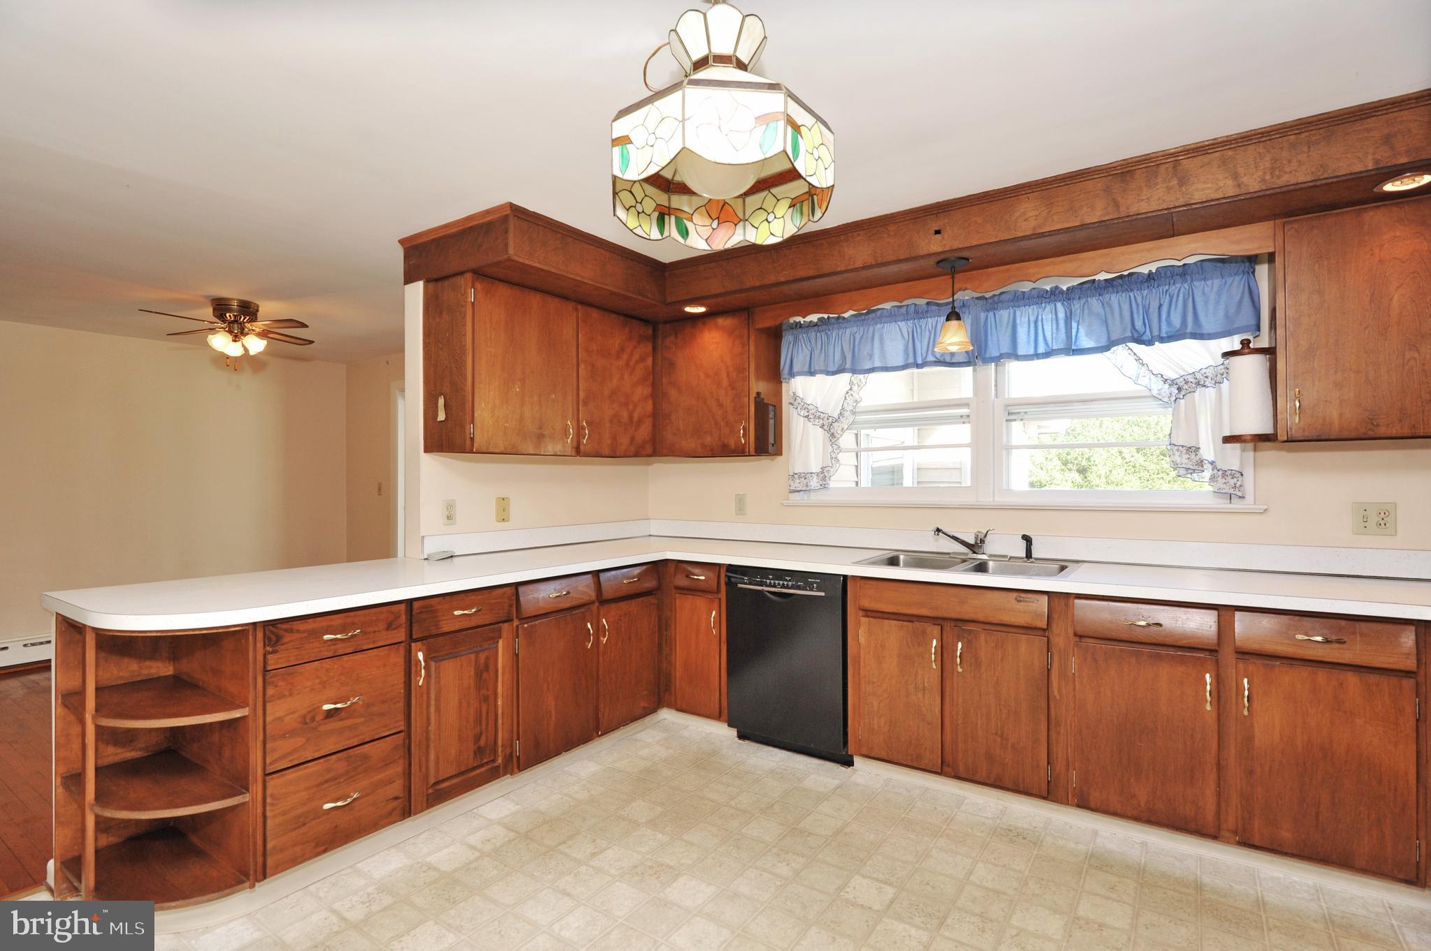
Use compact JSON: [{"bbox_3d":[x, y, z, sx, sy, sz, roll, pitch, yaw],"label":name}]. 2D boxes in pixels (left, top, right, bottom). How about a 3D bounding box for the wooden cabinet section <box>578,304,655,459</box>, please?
[{"bbox_3d":[-0.650,-0.482,3.728,0.310,0.766,0.583,-1,-1,35],"label":"wooden cabinet section"}]

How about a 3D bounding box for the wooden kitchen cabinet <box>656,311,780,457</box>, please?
[{"bbox_3d":[0.022,-0.508,4.028,0.670,0.803,0.371,0,-1,35],"label":"wooden kitchen cabinet"}]

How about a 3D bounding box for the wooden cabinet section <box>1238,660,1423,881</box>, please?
[{"bbox_3d":[1.962,0.872,2.231,0.403,0.573,0.500,-1,-1,35],"label":"wooden cabinet section"}]

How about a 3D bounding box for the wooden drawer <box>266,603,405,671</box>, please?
[{"bbox_3d":[-1.349,0.508,2.254,0.400,0.133,0.431,0,-1,33],"label":"wooden drawer"}]

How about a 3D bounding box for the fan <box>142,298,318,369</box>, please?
[{"bbox_3d":[-2.926,-0.862,4.113,1.050,0.410,1.050,0,-1,35],"label":"fan"}]

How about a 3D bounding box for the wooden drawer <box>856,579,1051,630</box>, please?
[{"bbox_3d":[1.030,0.519,2.871,0.740,0.133,0.360,0,-1,33],"label":"wooden drawer"}]

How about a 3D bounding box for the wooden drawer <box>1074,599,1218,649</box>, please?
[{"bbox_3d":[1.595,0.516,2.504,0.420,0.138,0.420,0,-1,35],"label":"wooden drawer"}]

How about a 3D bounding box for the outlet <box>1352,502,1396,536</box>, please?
[{"bbox_3d":[2.473,0.165,2.531,0.119,0.123,0.010,0,-1,33],"label":"outlet"}]

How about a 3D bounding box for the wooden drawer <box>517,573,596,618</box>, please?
[{"bbox_3d":[-0.838,0.518,3.026,0.400,0.133,0.461,0,-1,33],"label":"wooden drawer"}]

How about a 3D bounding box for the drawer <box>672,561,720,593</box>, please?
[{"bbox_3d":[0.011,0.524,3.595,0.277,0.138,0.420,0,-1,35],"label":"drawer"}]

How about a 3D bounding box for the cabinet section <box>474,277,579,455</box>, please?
[{"bbox_3d":[-0.991,-0.487,3.236,0.310,0.766,0.598,-1,-1,35],"label":"cabinet section"}]

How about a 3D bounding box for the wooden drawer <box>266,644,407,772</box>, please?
[{"bbox_3d":[-1.350,0.725,2.251,0.400,0.301,0.431,0,-1,33],"label":"wooden drawer"}]

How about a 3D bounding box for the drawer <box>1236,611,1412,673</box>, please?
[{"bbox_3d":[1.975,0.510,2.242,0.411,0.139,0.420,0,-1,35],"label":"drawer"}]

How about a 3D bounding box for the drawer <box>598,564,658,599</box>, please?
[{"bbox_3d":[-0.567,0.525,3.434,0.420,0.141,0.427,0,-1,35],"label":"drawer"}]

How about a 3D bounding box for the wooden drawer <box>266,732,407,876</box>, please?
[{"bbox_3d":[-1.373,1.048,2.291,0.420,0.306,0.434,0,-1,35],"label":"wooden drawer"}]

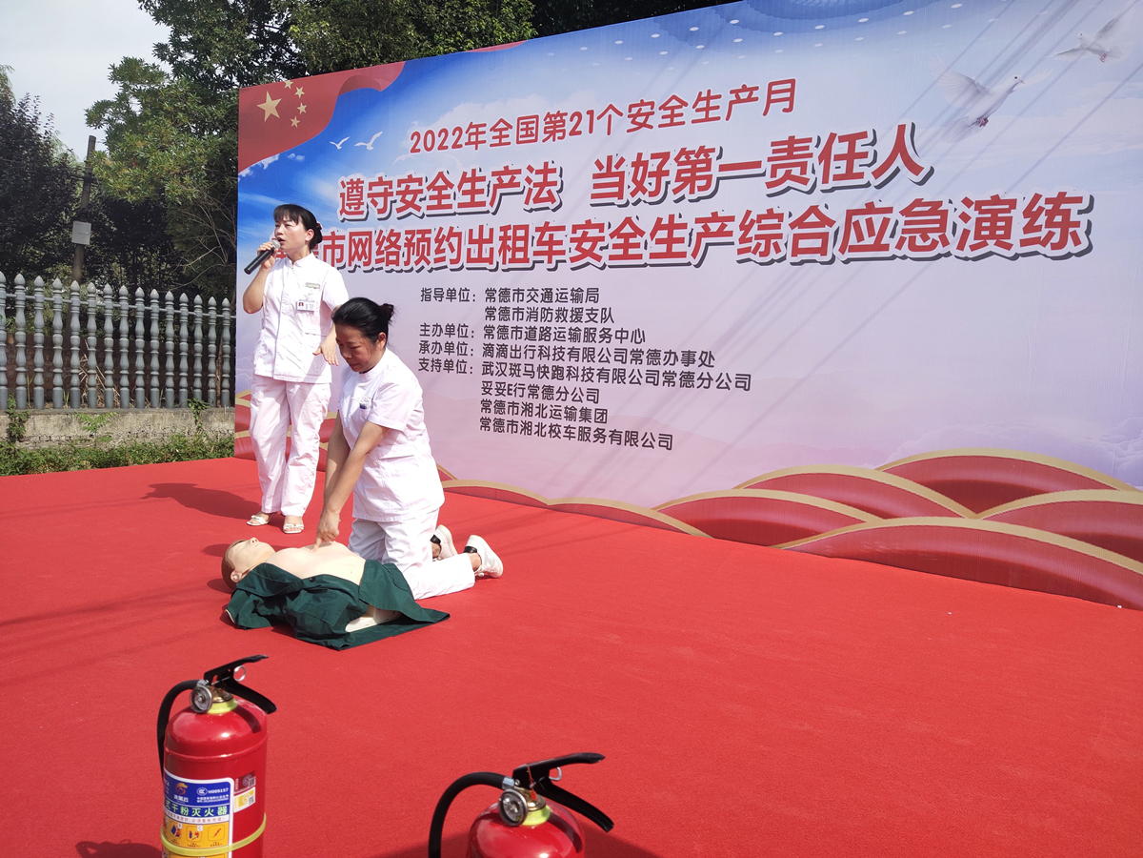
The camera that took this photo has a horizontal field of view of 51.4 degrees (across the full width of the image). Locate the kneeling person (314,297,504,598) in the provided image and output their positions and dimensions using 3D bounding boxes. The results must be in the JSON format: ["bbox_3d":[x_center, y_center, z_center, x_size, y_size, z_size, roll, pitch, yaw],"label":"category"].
[{"bbox_3d":[-0.660,0.049,4.850,0.530,1.120,0.820,6,5,42],"label":"kneeling person"}]

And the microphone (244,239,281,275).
[{"bbox_3d":[-1.489,-0.828,5.740,0.245,0.050,0.050,-42,28,-27],"label":"microphone"}]

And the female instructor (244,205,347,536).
[{"bbox_3d":[-1.394,-0.299,5.970,0.490,1.620,0.370,4,4,22],"label":"female instructor"}]

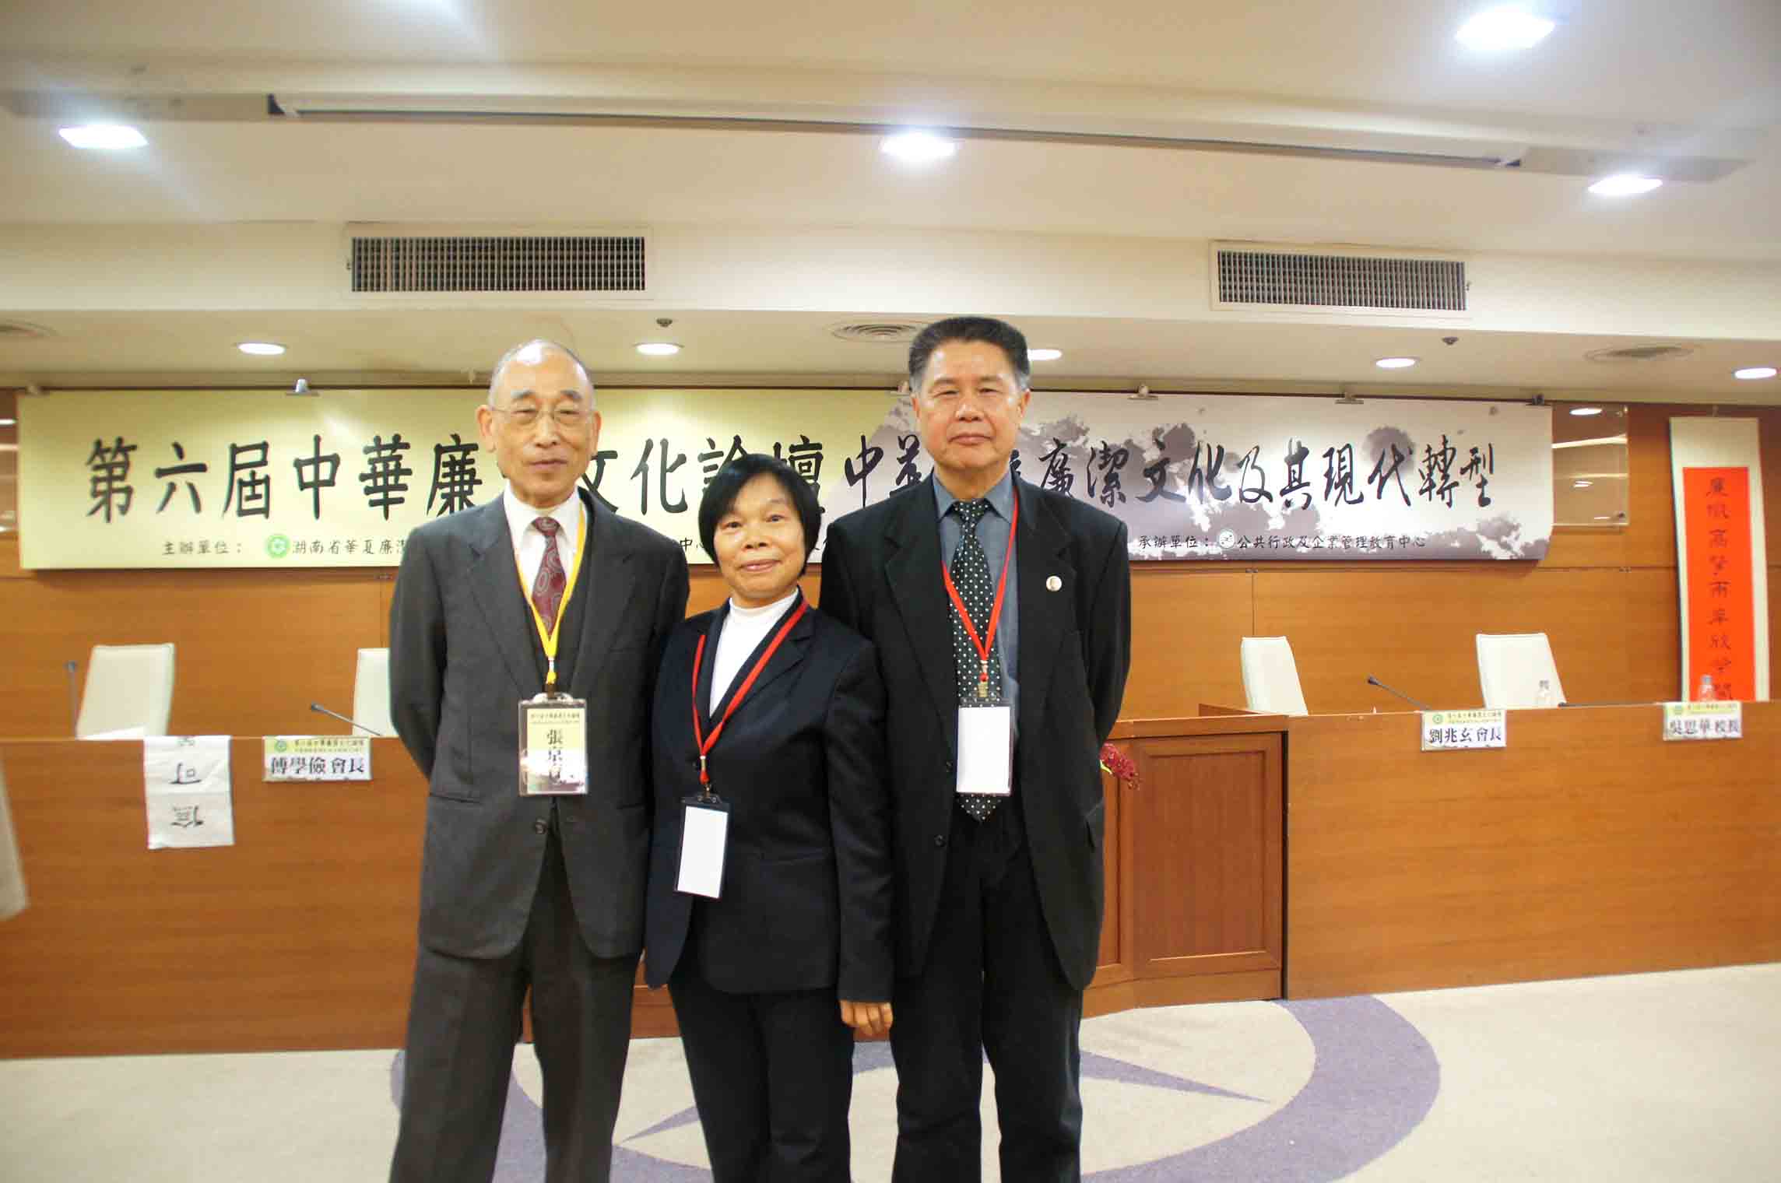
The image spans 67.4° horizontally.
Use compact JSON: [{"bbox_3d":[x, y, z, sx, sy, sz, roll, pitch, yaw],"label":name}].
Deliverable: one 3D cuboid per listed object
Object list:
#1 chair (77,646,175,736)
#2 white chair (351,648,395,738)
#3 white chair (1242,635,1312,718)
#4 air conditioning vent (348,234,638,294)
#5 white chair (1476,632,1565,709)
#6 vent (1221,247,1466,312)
[{"bbox_3d":[-2.888,0.734,4.868,0.550,1.100,0.600,-1,-2,2],"label":"chair"},{"bbox_3d":[-1.854,0.759,4.971,0.550,1.100,0.600,0,-2,-13],"label":"white chair"},{"bbox_3d":[1.739,0.733,5.473,0.550,1.100,0.600,0,-2,-37],"label":"white chair"},{"bbox_3d":[-1.538,-1.288,5.262,1.160,0.220,0.070,-1,-2,-7],"label":"air conditioning vent"},{"bbox_3d":[2.782,0.721,5.607,0.550,1.100,0.600,0,-2,-15],"label":"white chair"},{"bbox_3d":[1.944,-1.324,5.728,1.160,0.220,0.070,-1,-2,-7],"label":"vent"}]

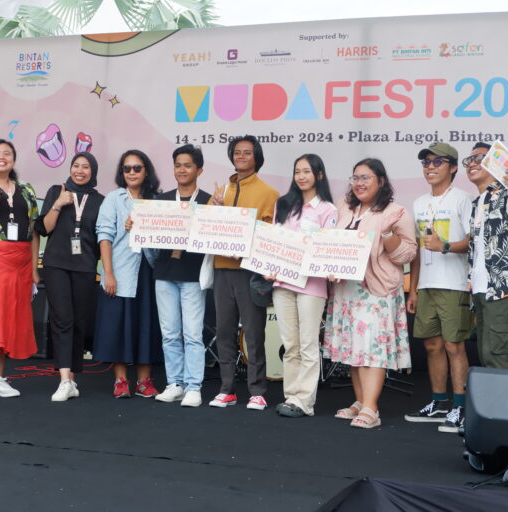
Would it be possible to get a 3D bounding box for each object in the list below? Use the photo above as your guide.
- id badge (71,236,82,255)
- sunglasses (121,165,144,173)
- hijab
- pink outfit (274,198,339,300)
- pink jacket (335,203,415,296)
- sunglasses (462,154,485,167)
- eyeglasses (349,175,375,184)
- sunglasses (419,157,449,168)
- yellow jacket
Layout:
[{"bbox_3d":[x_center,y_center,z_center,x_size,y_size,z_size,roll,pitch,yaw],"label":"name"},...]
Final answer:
[{"bbox_3d":[-1.133,-0.064,6.950,0.067,0.112,0.010,2,0,-8],"label":"id badge"},{"bbox_3d":[-0.795,-0.575,7.150,0.143,0.048,0.145,2,0,8],"label":"sunglasses"},{"bbox_3d":[-1.118,-0.536,7.070,0.215,0.270,0.245,2,-1,12],"label":"hijab"},{"bbox_3d":[0.323,-0.053,6.820,0.400,0.630,0.270,2,-1,20],"label":"pink outfit"},{"bbox_3d":[0.718,-0.044,6.400,0.450,0.550,0.320,2,0,30],"label":"pink jacket"},{"bbox_3d":[1.325,-0.534,6.407,0.145,0.052,0.145,-14,-24,31],"label":"sunglasses"},{"bbox_3d":[0.660,-0.444,6.459,0.140,0.045,0.140,2,-3,32],"label":"eyeglasses"},{"bbox_3d":[1.093,-0.544,6.480,0.142,0.048,0.145,-2,-8,34],"label":"sunglasses"},{"bbox_3d":[-0.055,-0.232,7.000,0.440,0.610,0.290,2,-1,18],"label":"yellow jacket"}]

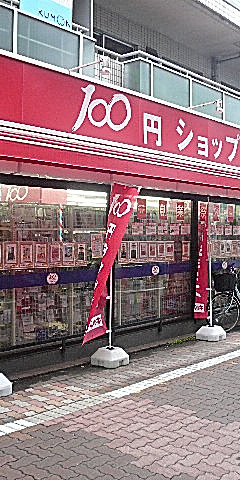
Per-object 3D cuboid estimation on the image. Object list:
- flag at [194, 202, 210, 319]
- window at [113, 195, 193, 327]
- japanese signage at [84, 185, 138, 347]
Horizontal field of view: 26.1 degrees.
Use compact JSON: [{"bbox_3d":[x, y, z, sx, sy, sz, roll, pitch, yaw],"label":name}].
[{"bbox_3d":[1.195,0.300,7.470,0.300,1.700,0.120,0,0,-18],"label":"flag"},{"bbox_3d":[0.477,0.299,7.238,0.120,1.740,1.810,1,1,42],"label":"window"},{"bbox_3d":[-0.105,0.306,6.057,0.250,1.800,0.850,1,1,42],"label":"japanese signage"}]

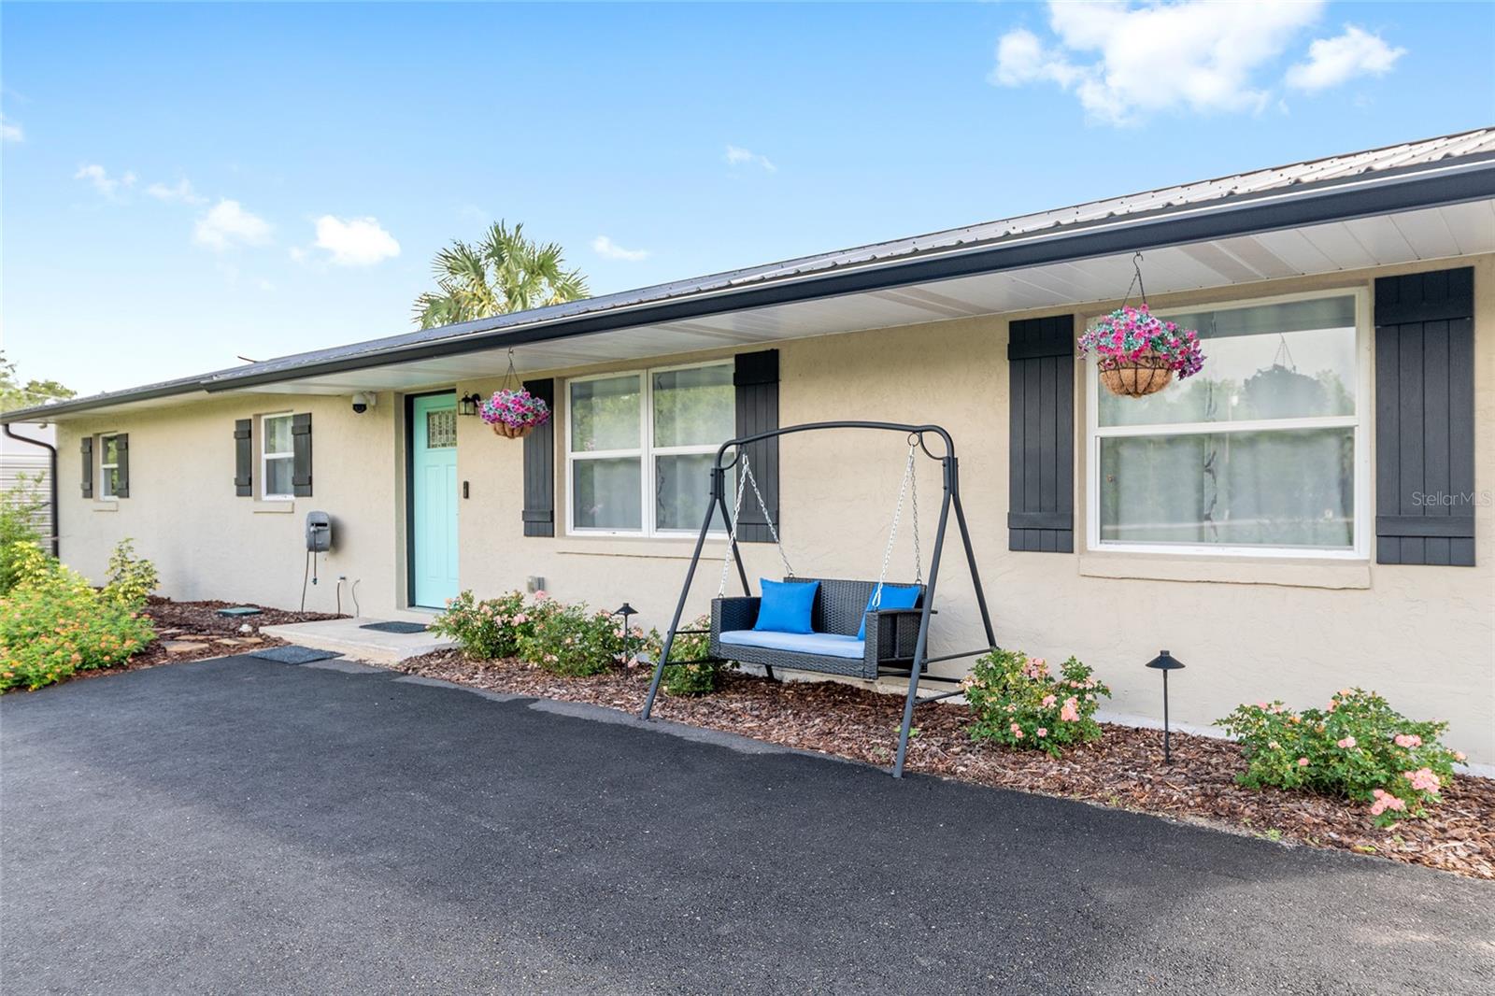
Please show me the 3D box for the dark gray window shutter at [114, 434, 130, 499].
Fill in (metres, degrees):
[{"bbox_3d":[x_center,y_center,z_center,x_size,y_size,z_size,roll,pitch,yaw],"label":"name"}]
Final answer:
[{"bbox_3d":[-8.671,-0.447,14.395,0.360,0.890,0.042,0,0,40],"label":"dark gray window shutter"}]

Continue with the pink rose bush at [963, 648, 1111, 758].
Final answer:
[{"bbox_3d":[1.416,1.000,5.103,0.713,0.499,0.642,0,0,40],"label":"pink rose bush"}]

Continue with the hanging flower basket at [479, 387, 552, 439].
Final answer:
[{"bbox_3d":[-1.597,-0.583,7.147,0.480,0.370,0.480,0,0,0],"label":"hanging flower basket"}]

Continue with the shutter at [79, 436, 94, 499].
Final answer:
[{"bbox_3d":[-9.791,-0.440,15.379,0.380,0.890,0.045,0,0,40],"label":"shutter"}]

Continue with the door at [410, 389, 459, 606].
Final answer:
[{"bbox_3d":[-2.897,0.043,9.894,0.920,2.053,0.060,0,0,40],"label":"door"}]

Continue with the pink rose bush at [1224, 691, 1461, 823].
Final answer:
[{"bbox_3d":[2.385,1.023,4.224,0.869,0.468,0.738,0,0,40],"label":"pink rose bush"}]

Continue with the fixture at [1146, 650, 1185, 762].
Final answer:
[{"bbox_3d":[1.962,0.977,4.854,0.180,0.524,0.180,0,0,40],"label":"fixture"}]

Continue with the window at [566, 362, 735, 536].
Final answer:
[{"bbox_3d":[-0.769,-0.335,8.021,1.891,1.296,0.090,0,0,40],"label":"window"}]

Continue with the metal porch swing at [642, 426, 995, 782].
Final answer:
[{"bbox_3d":[0.441,0.432,5.924,1.850,1.725,1.170,0,0,44],"label":"metal porch swing"}]

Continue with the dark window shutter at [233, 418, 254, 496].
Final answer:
[{"bbox_3d":[-5.876,-0.463,12.092,0.380,0.890,0.045,0,0,40],"label":"dark window shutter"}]

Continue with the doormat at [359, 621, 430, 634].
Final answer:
[{"bbox_3d":[-3.151,1.191,9.503,0.750,0.012,0.470,0,0,40],"label":"doormat"}]

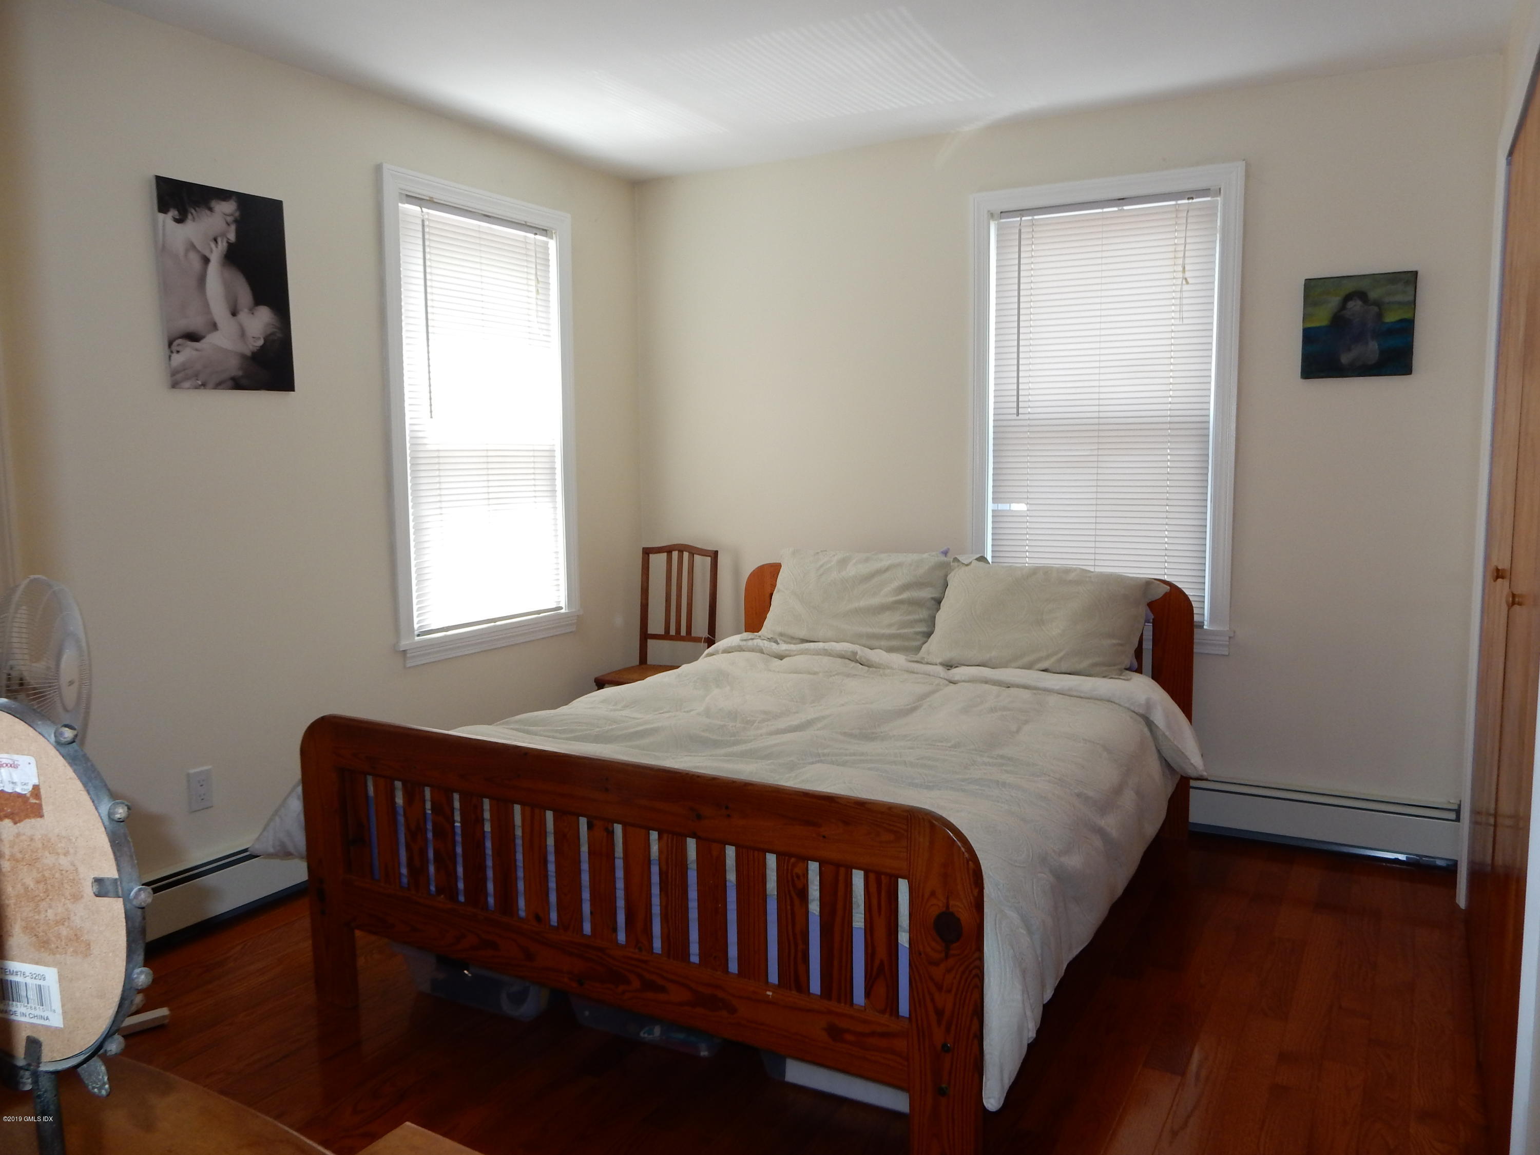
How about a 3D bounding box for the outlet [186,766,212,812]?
[{"bbox_3d":[-1.577,0.588,3.080,0.008,0.116,0.070,3,7,29],"label":"outlet"}]

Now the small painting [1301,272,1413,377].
[{"bbox_3d":[1.803,-0.768,3.409,0.302,0.301,0.022,3,7,29],"label":"small painting"}]

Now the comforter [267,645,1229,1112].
[{"bbox_3d":[-0.030,0.515,3.077,2.075,0.480,1.780,3,7,29],"label":"comforter"}]

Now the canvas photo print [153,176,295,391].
[{"bbox_3d":[-1.498,-0.790,3.068,0.025,0.541,0.377,3,7,29],"label":"canvas photo print"}]

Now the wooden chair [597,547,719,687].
[{"bbox_3d":[-0.426,0.343,4.400,0.400,0.930,0.410,3,7,29],"label":"wooden chair"}]

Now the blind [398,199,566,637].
[{"bbox_3d":[-1.005,-0.559,4.010,0.045,1.447,0.755,3,7,29],"label":"blind"}]

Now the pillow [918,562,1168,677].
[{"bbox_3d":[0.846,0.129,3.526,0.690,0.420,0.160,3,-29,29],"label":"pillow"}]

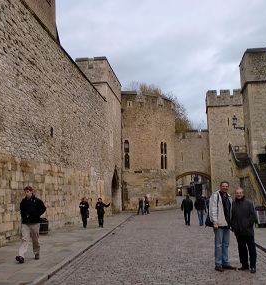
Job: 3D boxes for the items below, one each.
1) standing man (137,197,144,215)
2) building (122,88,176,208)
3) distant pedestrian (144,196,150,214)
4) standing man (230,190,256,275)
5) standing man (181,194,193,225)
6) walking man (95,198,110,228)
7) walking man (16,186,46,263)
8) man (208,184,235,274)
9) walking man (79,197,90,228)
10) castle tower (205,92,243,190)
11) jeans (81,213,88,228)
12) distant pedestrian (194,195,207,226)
[{"bbox_3d":[0.766,6.674,40.109,0.600,1.700,0.480,1,-8,-17],"label":"standing man"},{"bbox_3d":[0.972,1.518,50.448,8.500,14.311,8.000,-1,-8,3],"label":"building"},{"bbox_3d":[1.374,6.264,38.248,0.550,1.720,0.480,1,-8,-17],"label":"distant pedestrian"},{"bbox_3d":[2.353,1.826,8.082,0.520,1.680,0.400,-4,-9,21],"label":"standing man"},{"bbox_3d":[3.104,3.898,22.115,0.620,1.770,0.420,-1,-8,3],"label":"standing man"},{"bbox_3d":[-1.743,4.017,21.884,0.800,1.660,0.420,0,-8,-6],"label":"walking man"},{"bbox_3d":[-2.507,1.999,9.461,0.580,1.780,0.580,-4,-9,20],"label":"walking man"},{"bbox_3d":[1.849,1.722,8.000,0.520,1.800,0.400,-1,-8,3],"label":"man"},{"bbox_3d":[-2.663,3.893,21.226,0.520,1.670,0.420,0,-8,-6],"label":"walking man"},{"bbox_3d":[12.322,0.994,50.491,5.200,14.863,5.000,-2,-8,6],"label":"castle tower"},{"bbox_3d":[-2.695,4.352,21.439,0.360,0.860,0.320,0,-8,-6],"label":"jeans"},{"bbox_3d":[3.818,3.937,22.171,0.560,1.740,0.420,-1,-8,3],"label":"distant pedestrian"}]

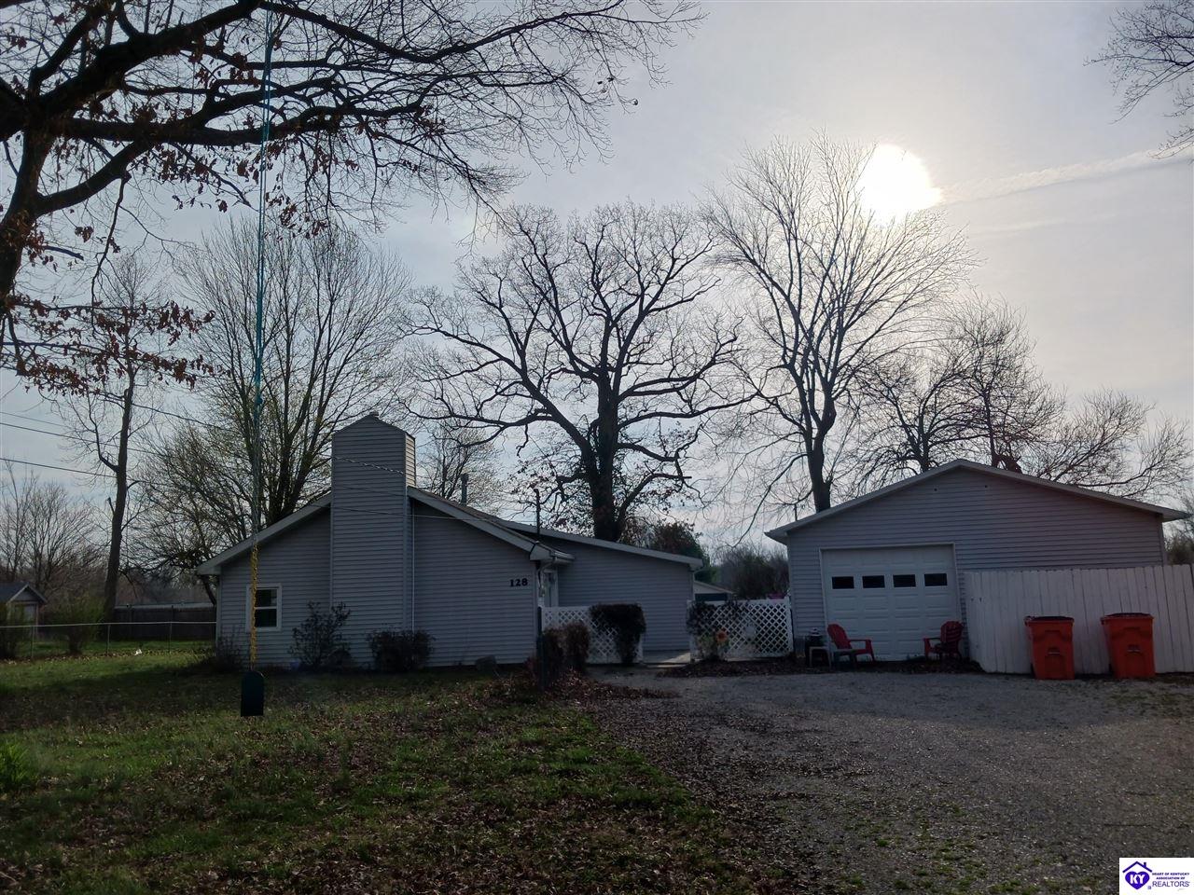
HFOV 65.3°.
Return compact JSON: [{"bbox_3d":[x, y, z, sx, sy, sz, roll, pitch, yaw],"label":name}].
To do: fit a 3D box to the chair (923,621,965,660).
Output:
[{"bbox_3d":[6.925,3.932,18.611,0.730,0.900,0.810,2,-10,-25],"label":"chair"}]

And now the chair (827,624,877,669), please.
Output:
[{"bbox_3d":[5.181,4.069,19.088,0.730,0.900,0.820,5,-11,-39],"label":"chair"}]

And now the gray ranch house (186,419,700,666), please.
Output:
[{"bbox_3d":[-3.180,3.078,27.741,12.080,6.010,12.300,-3,-9,3],"label":"gray ranch house"}]

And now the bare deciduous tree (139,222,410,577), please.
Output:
[{"bbox_3d":[-12.451,-0.845,35.461,11.000,16.700,10.400,1,-9,-20],"label":"bare deciduous tree"}]

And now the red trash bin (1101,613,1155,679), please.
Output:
[{"bbox_3d":[8.663,3.235,15.200,0.630,1.060,0.720,-5,-10,15],"label":"red trash bin"}]

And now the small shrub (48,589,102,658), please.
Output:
[{"bbox_3d":[-21.145,7.099,37.800,2.150,2.610,2.100,-2,-9,0],"label":"small shrub"}]

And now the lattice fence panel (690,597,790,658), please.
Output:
[{"bbox_3d":[3.391,4.263,22.007,2.420,1.350,0.100,-2,-9,-2],"label":"lattice fence panel"}]

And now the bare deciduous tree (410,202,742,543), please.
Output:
[{"bbox_3d":[-0.810,-1.465,38.732,13.800,18.500,13.100,-2,-9,0],"label":"bare deciduous tree"}]

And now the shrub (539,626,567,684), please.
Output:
[{"bbox_3d":[-0.797,3.963,17.887,0.560,1.030,0.550,-2,-9,0],"label":"shrub"}]

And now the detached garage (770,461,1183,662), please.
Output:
[{"bbox_3d":[8.823,2.888,23.353,8.300,4.120,8.600,-4,-9,14],"label":"detached garage"}]

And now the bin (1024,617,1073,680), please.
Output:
[{"bbox_3d":[7.848,3.450,16.214,0.720,1.080,0.850,-4,-9,15],"label":"bin"}]

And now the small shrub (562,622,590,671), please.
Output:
[{"bbox_3d":[-0.457,4.341,20.300,0.600,1.040,0.600,-2,-9,0],"label":"small shrub"}]

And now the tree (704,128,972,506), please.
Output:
[{"bbox_3d":[9.447,-2.886,34.979,10.600,19.000,10.200,-4,-9,15],"label":"tree"}]

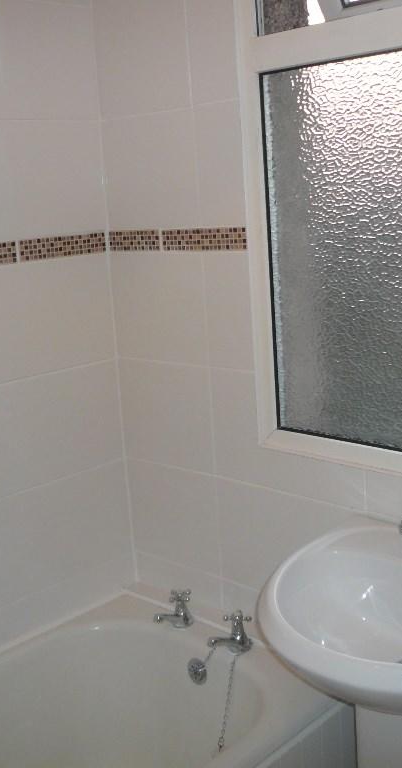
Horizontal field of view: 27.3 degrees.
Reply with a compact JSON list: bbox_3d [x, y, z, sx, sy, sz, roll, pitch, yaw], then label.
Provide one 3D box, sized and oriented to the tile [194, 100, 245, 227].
[{"bbox_3d":[0.039,-0.447,1.702,0.116,0.250,0.009,8,17,42],"label":"tile"}]

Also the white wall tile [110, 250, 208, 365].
[{"bbox_3d":[-0.097,-0.175,1.909,0.298,0.250,0.009,8,17,42],"label":"white wall tile"}]

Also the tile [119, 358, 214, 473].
[{"bbox_3d":[-0.081,0.071,1.948,0.302,0.250,0.009,8,17,43],"label":"tile"}]

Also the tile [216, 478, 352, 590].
[{"bbox_3d":[0.188,0.351,1.764,0.400,0.250,0.009,8,17,43],"label":"tile"}]

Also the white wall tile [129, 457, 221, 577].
[{"bbox_3d":[-0.065,0.315,2.001,0.302,0.250,0.009,8,17,43],"label":"white wall tile"}]

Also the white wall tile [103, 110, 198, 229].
[{"bbox_3d":[-0.114,-0.469,1.843,0.298,0.250,0.009,8,17,42],"label":"white wall tile"}]

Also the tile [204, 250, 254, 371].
[{"bbox_3d":[0.061,-0.150,1.747,0.130,0.250,0.009,8,17,43],"label":"tile"}]

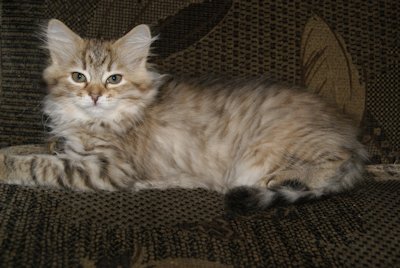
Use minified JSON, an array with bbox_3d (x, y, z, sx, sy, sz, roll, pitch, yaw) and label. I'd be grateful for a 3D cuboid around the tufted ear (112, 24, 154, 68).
[{"bbox_3d":[-0.081,-0.106,0.695,0.049,0.051,0.025,2,6,-13],"label":"tufted ear"}]

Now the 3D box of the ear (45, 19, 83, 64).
[{"bbox_3d":[-0.163,-0.111,0.695,0.043,0.055,0.025,3,6,1],"label":"ear"}]

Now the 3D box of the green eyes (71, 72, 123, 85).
[{"bbox_3d":[-0.122,-0.065,0.680,0.061,0.015,0.016,2,6,-6],"label":"green eyes"}]

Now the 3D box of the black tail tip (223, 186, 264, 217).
[{"bbox_3d":[0.049,0.075,0.640,0.045,0.033,0.034,0,18,-7],"label":"black tail tip"}]

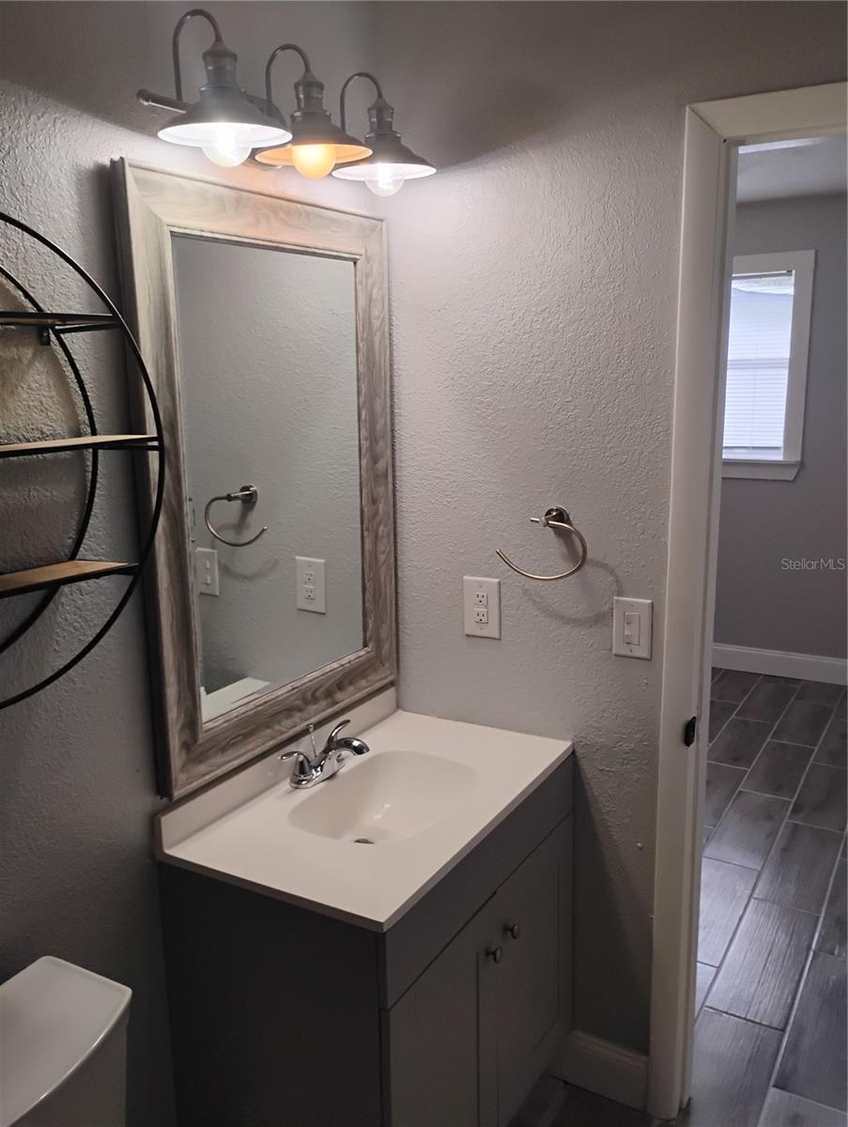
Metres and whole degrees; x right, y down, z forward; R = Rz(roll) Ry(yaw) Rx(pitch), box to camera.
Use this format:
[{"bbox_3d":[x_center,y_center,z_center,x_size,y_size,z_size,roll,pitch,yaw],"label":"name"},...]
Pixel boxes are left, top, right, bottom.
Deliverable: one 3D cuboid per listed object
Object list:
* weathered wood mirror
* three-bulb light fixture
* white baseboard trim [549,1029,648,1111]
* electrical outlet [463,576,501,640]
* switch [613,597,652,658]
[{"bbox_3d":[-0.275,-0.170,1.818,0.030,1.054,0.751,6,13,29],"label":"weathered wood mirror"},{"bbox_3d":[-0.207,-0.798,1.620,0.230,0.245,0.655,6,15,29],"label":"three-bulb light fixture"},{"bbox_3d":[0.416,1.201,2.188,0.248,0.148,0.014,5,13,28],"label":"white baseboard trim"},{"bbox_3d":[0.136,0.103,2.107,0.088,0.137,0.008,5,13,28],"label":"electrical outlet"},{"bbox_3d":[0.445,0.139,1.945,0.084,0.131,0.008,5,13,28],"label":"switch"}]

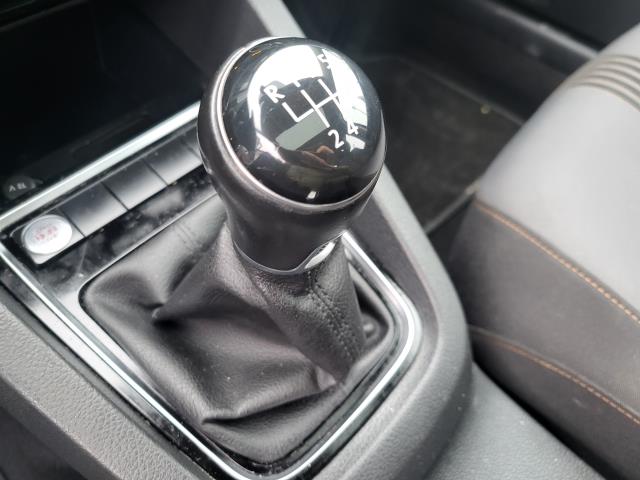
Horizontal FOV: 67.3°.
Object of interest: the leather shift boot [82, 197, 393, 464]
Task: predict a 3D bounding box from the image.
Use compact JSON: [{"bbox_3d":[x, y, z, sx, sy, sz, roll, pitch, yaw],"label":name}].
[{"bbox_3d":[-0.039,0.016,0.218,0.131,0.086,0.109,42,64,17],"label":"leather shift boot"}]

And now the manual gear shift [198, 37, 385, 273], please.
[{"bbox_3d":[-0.007,-0.022,0.149,0.056,0.072,0.053,3,59,-4],"label":"manual gear shift"}]

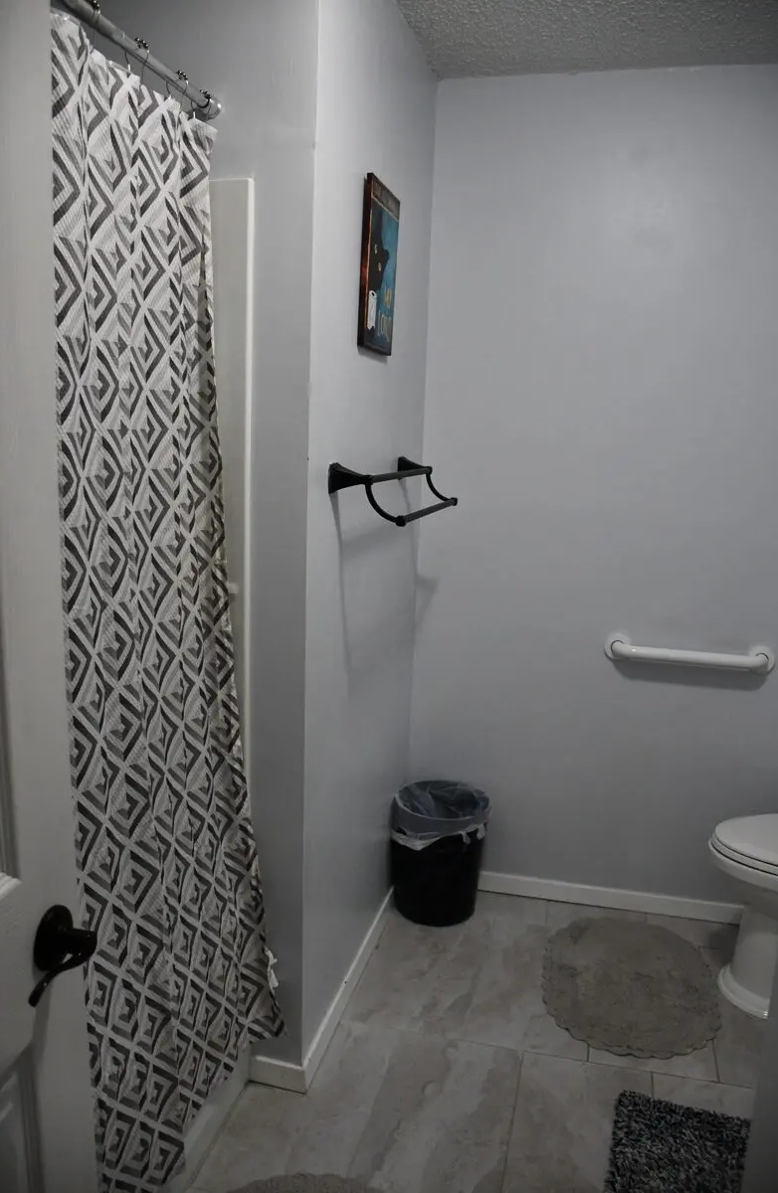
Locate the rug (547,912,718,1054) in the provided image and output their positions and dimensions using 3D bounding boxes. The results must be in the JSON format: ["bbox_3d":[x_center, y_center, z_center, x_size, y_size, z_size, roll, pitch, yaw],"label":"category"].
[{"bbox_3d":[0.645,1.025,2.411,0.454,0.015,0.639,4,10,12],"label":"rug"}]

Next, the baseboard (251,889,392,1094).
[{"bbox_3d":[-0.129,0.970,2.449,0.137,0.061,1.008,4,10,12],"label":"baseboard"}]

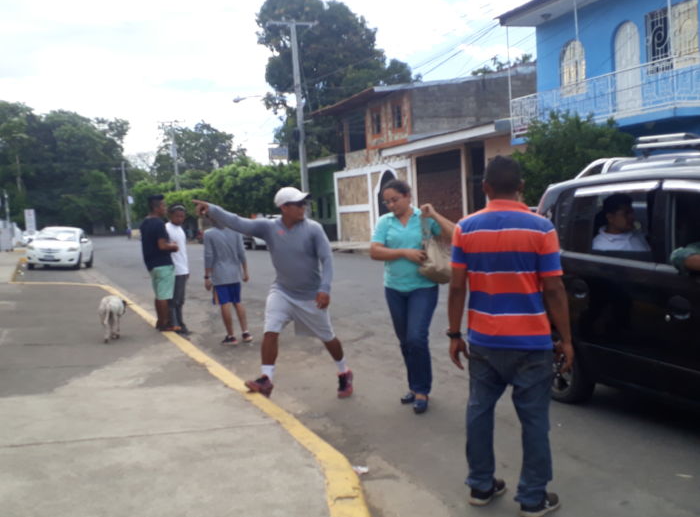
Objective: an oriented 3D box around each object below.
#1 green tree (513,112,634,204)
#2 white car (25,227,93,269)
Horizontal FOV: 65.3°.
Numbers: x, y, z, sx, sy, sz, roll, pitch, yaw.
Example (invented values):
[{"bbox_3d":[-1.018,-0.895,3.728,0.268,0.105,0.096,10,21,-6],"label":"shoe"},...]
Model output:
[{"bbox_3d":[4.644,-1.432,11.372,2.400,3.300,2.500,-5,5,-29],"label":"green tree"},{"bbox_3d":[-10.605,-0.371,19.973,1.690,1.470,4.300,-5,4,-19],"label":"white car"}]

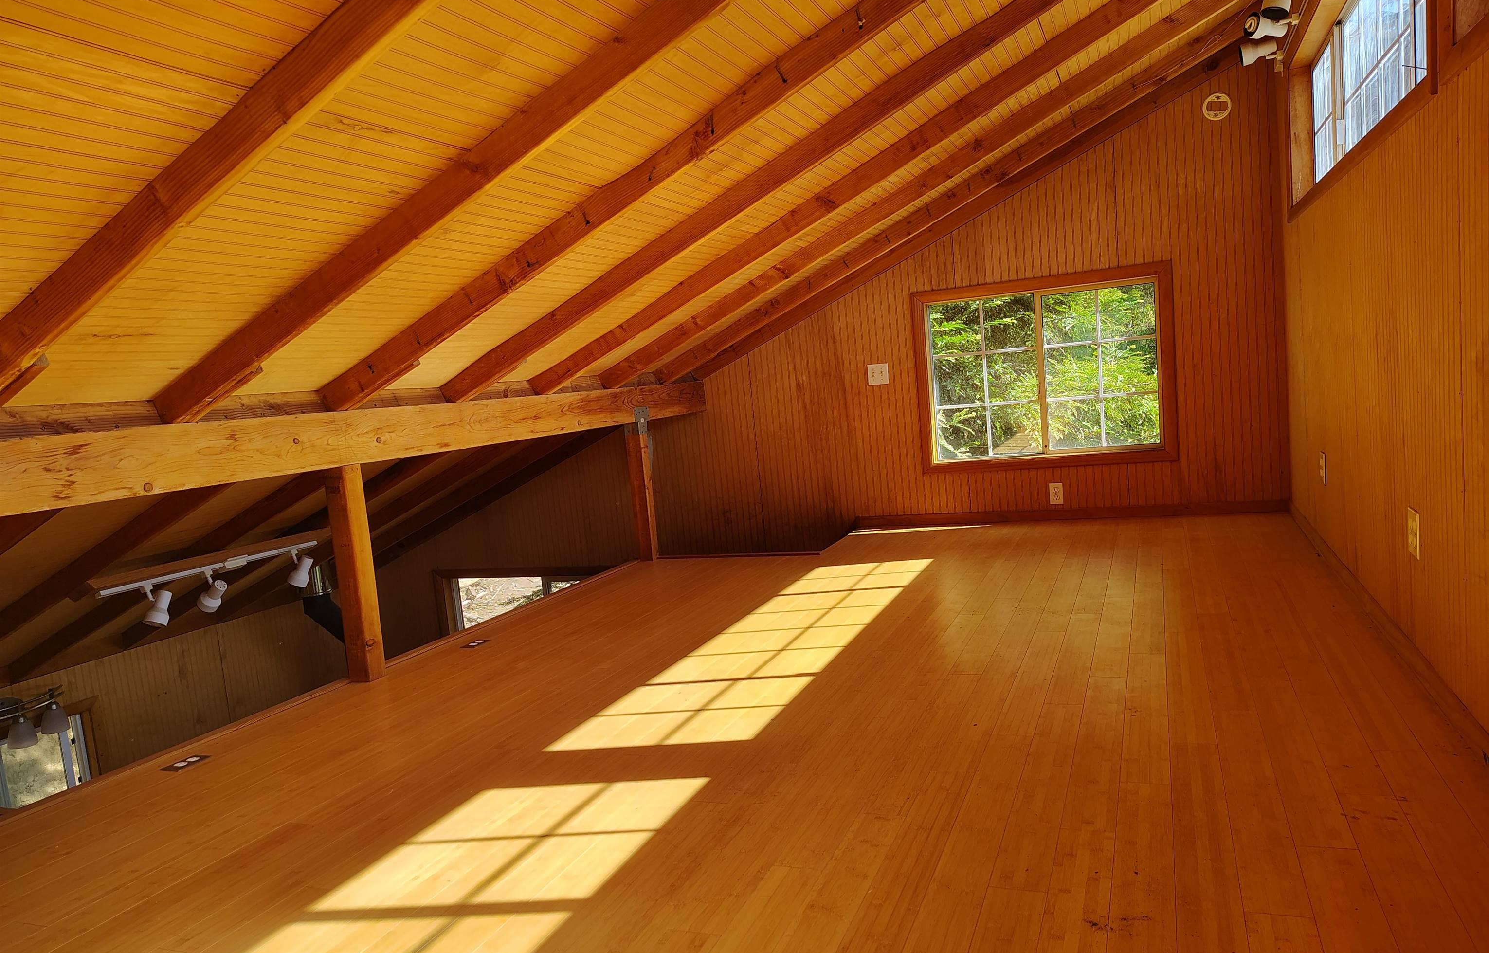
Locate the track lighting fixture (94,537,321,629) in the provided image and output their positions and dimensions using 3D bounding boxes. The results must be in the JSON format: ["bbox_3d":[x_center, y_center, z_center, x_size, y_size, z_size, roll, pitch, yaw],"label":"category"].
[{"bbox_3d":[-2.257,0.471,4.475,0.180,0.215,1.130,-3,6,22],"label":"track lighting fixture"}]

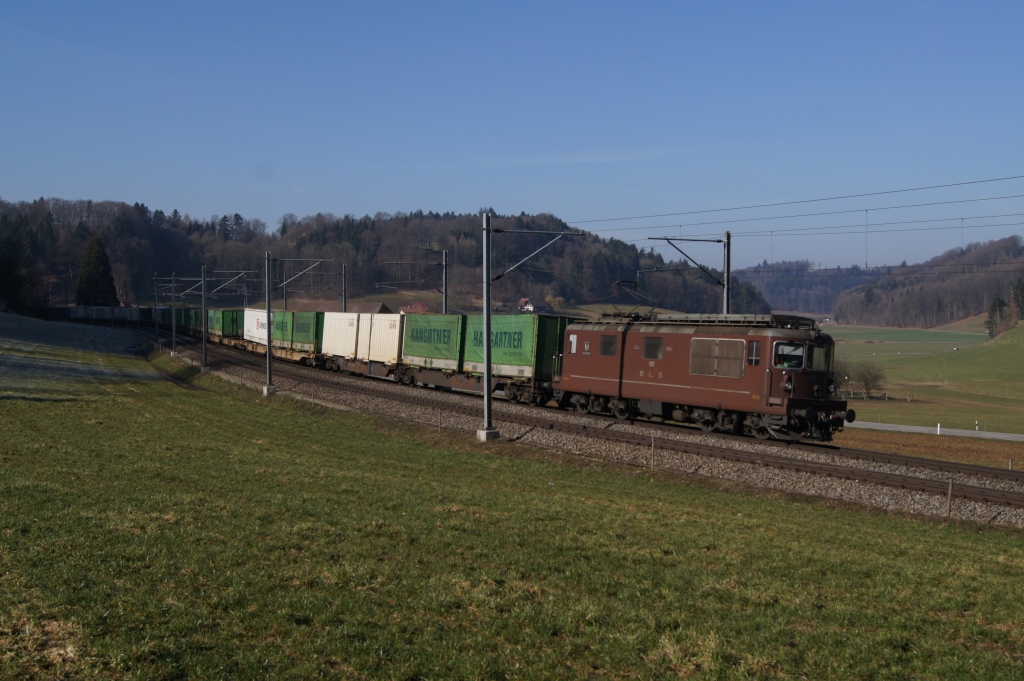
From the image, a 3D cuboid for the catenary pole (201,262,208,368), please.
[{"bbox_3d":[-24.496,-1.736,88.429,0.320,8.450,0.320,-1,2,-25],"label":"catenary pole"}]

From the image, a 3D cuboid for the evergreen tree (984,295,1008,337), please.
[{"bbox_3d":[201.074,-9.960,460.000,9.300,18.300,9.000,0,2,0],"label":"evergreen tree"}]

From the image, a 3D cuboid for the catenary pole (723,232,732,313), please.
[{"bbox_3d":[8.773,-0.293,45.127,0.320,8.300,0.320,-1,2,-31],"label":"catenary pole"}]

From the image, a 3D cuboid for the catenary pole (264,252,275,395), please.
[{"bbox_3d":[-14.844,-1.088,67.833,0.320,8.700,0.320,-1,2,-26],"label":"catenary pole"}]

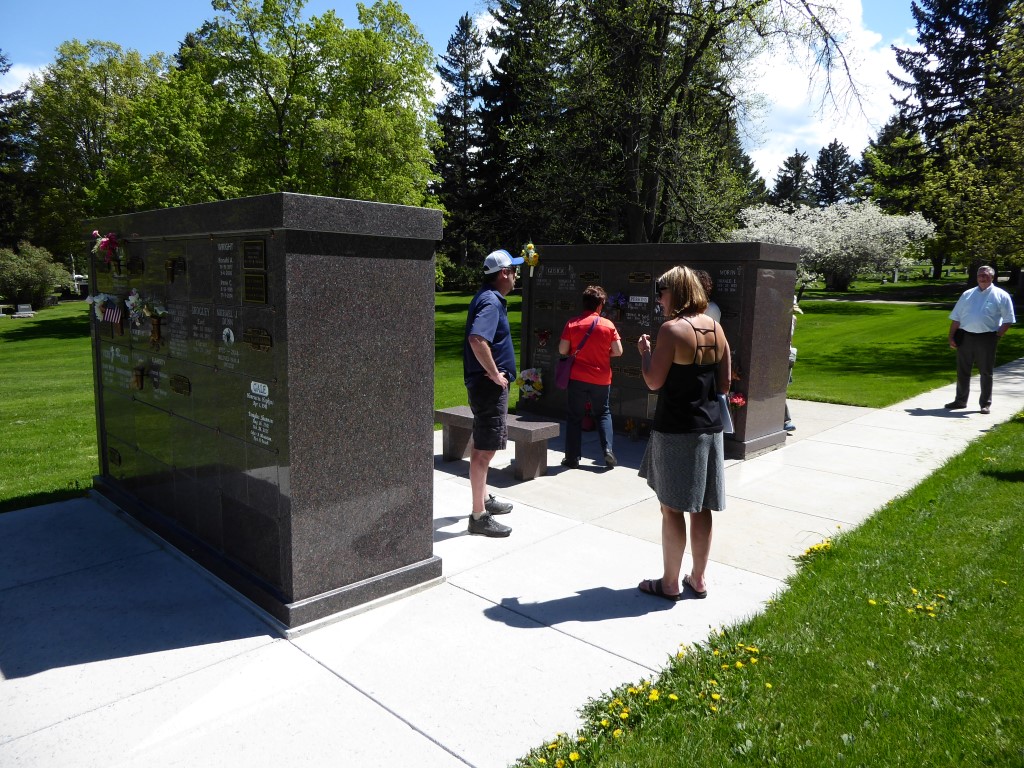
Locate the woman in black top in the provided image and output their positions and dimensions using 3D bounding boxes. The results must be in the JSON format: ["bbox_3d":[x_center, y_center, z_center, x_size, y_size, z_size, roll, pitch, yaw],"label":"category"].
[{"bbox_3d":[0.875,0.266,3.800,0.470,1.700,0.380,-3,9,-27],"label":"woman in black top"}]

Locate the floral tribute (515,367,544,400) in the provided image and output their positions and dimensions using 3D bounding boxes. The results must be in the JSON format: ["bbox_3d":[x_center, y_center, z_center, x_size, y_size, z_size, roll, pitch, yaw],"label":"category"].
[{"bbox_3d":[0.200,-0.006,8.696,0.300,0.320,0.240,9,12,43],"label":"floral tribute"}]

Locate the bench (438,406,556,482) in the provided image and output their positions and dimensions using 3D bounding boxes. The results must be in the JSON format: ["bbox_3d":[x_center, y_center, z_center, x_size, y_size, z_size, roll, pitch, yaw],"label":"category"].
[{"bbox_3d":[-0.148,0.503,6.348,1.133,0.442,0.341,9,11,42],"label":"bench"}]

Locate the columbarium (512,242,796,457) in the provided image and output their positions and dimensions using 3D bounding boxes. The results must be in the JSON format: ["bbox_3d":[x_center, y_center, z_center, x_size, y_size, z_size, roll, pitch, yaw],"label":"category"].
[{"bbox_3d":[1.486,-0.502,8.166,2.912,1.968,0.893,9,12,43],"label":"columbarium"}]

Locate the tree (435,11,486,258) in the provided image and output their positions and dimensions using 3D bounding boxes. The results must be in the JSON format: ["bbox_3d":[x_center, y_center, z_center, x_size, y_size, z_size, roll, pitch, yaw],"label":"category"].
[{"bbox_3d":[-3.526,-16.745,53.134,5.500,18.725,5.500,1,8,-4],"label":"tree"}]

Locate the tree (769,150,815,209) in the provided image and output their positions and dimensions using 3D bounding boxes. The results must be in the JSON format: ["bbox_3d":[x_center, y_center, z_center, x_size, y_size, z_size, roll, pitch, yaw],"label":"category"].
[{"bbox_3d":[30.836,-18.756,83.052,6.200,14.428,6.200,4,9,19],"label":"tree"}]

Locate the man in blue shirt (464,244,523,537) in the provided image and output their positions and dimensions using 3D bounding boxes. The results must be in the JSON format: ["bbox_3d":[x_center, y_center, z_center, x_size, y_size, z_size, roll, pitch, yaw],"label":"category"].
[{"bbox_3d":[-0.132,0.041,4.836,0.400,1.798,0.530,1,8,-3],"label":"man in blue shirt"}]

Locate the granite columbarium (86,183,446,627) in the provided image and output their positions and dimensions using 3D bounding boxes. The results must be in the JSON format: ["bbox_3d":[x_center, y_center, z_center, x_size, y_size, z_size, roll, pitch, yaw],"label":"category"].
[{"bbox_3d":[-1.665,-0.048,4.504,0.869,1.920,2.834,-7,12,-44],"label":"granite columbarium"}]

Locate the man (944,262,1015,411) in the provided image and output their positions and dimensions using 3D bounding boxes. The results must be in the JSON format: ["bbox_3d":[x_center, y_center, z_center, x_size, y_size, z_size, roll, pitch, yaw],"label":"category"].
[{"bbox_3d":[6.266,-0.588,9.830,0.680,1.856,0.420,8,11,39],"label":"man"}]

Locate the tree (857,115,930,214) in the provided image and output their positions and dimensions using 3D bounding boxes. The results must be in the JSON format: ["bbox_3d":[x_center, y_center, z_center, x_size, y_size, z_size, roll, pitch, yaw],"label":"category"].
[{"bbox_3d":[28.514,-13.734,56.508,6.500,13.161,6.500,5,9,26],"label":"tree"}]

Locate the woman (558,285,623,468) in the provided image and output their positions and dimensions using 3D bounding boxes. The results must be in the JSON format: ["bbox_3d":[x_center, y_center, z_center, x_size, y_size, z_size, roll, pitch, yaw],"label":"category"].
[{"bbox_3d":[0.699,-0.071,6.475,0.510,1.576,0.400,4,9,18],"label":"woman"}]

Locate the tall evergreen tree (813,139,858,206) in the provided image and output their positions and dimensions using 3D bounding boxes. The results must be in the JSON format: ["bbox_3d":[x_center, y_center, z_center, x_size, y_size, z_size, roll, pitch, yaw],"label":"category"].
[{"bbox_3d":[34.355,-18.651,80.024,6.200,15.258,6.200,5,9,22],"label":"tall evergreen tree"}]

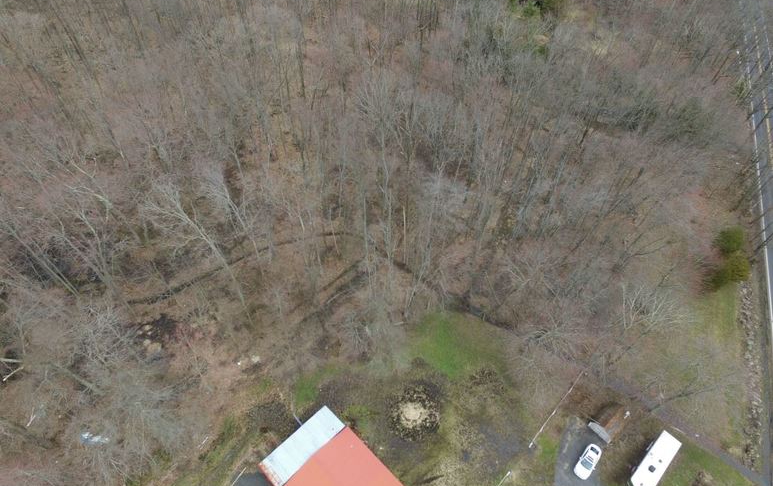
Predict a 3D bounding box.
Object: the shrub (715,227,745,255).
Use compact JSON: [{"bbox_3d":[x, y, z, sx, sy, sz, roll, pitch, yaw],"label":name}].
[{"bbox_3d":[60.400,-0.200,78.700,4.070,5.350,4.070,0,50,0],"label":"shrub"}]

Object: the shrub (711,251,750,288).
[{"bbox_3d":[57.000,4.400,73.900,4.890,6.470,4.890,0,50,0],"label":"shrub"}]

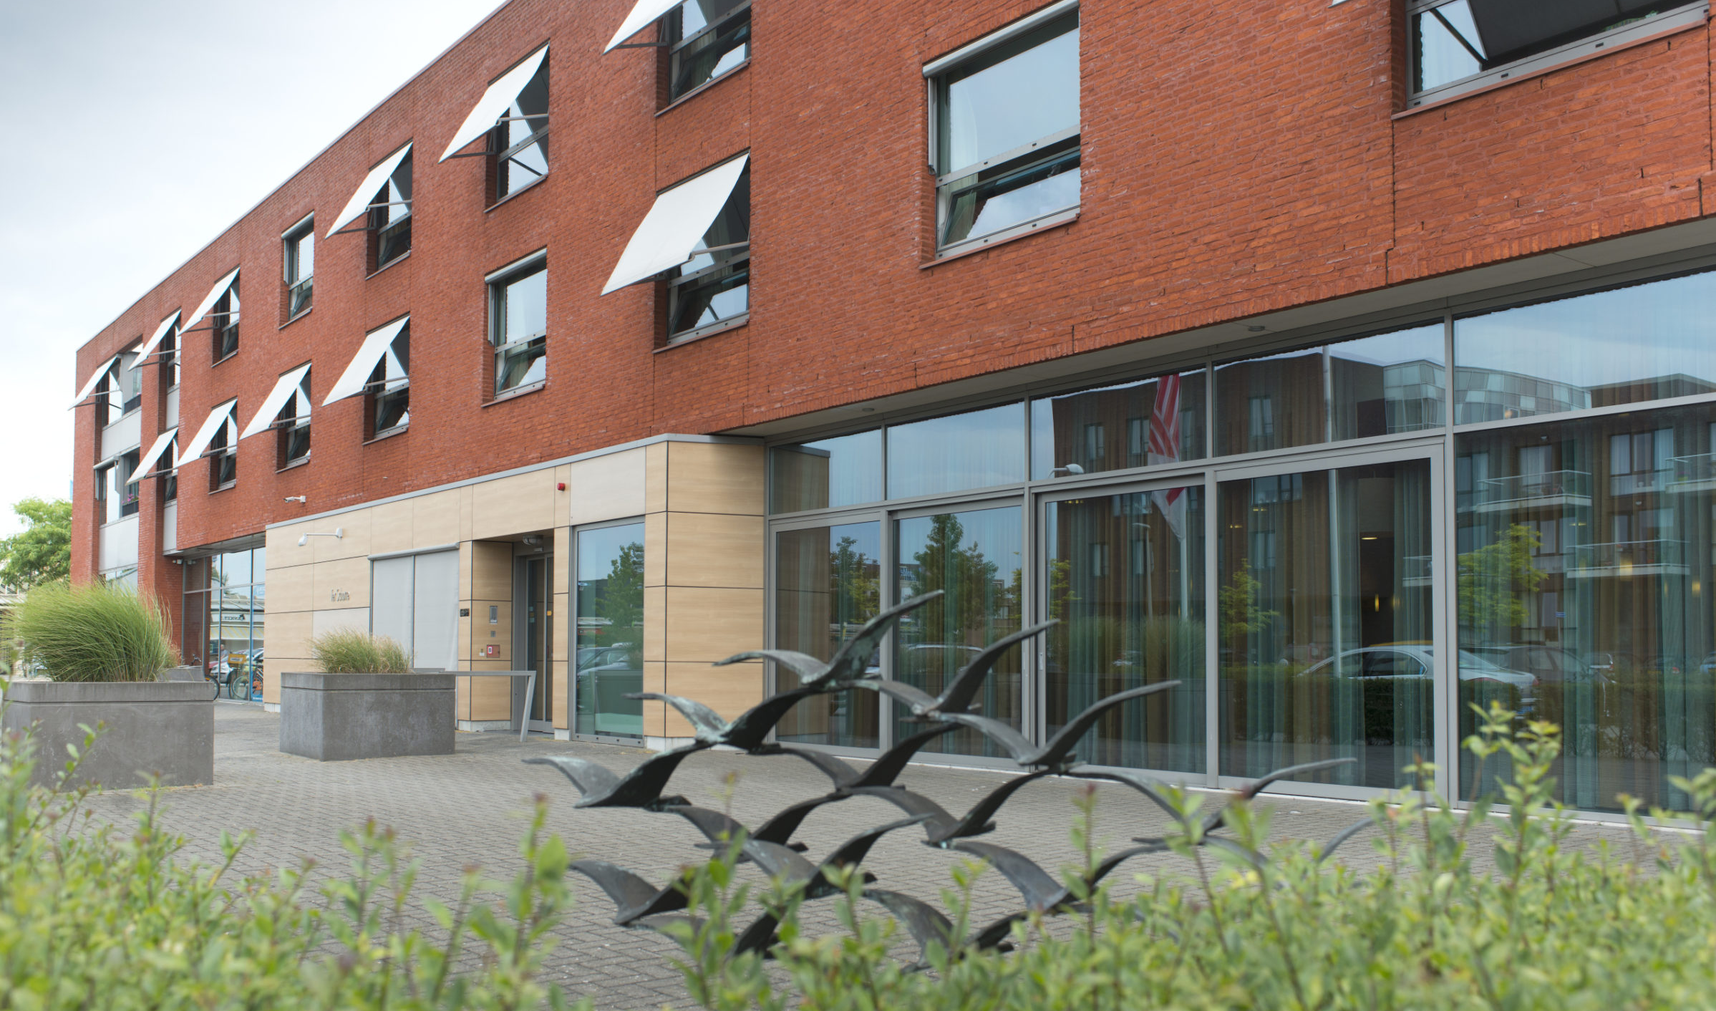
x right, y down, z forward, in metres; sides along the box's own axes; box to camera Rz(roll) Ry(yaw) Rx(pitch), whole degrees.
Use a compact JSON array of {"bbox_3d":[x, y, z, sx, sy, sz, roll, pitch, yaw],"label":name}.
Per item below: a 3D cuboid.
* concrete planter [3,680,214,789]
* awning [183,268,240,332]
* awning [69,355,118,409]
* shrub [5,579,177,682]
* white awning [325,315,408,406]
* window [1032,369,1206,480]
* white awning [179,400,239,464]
[{"bbox_3d":[-7.027,2.127,13.830,1.500,0.930,1.500,3,-5,-38],"label":"concrete planter"},{"bbox_3d":[-14.222,-4.419,32.419,0.735,1.290,1.950,4,-5,-38],"label":"awning"},{"bbox_3d":[-21.770,-3.442,42.056,0.735,1.290,2.600,4,-5,-38],"label":"awning"},{"bbox_3d":[-6.241,1.016,12.040,1.240,0.860,1.100,2,-5,-27],"label":"shrub"},{"bbox_3d":[-8.194,-2.385,24.596,0.735,1.290,1.980,4,-5,-38],"label":"white awning"},{"bbox_3d":[2.291,-0.697,13.267,0.080,0.780,2.080,4,-5,-38],"label":"window"},{"bbox_3d":[-14.225,-1.586,32.296,0.735,1.290,1.950,4,-5,-38],"label":"white awning"}]

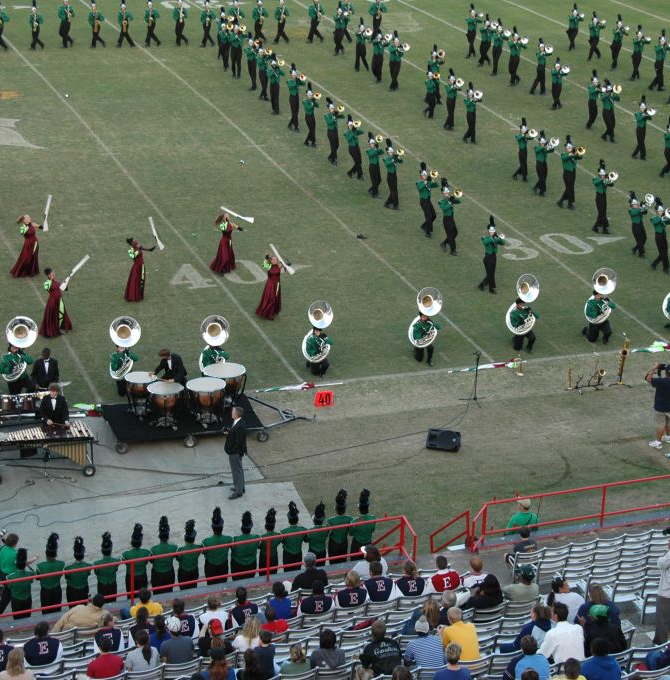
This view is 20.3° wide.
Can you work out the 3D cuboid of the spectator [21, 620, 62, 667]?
[{"bbox_3d":[-4.128,4.527,26.597,0.540,1.280,0.750,-6,22,-20],"label":"spectator"}]

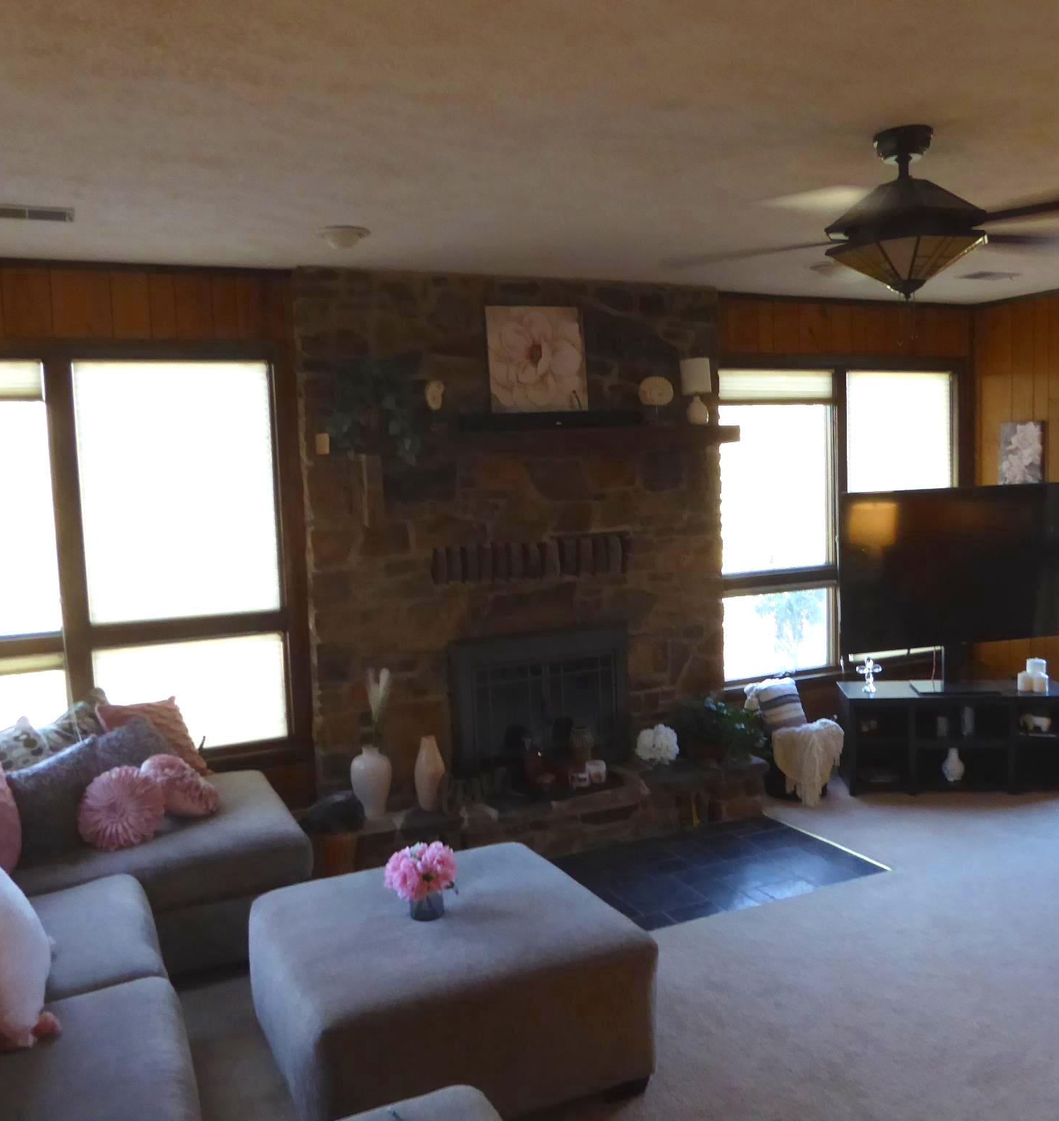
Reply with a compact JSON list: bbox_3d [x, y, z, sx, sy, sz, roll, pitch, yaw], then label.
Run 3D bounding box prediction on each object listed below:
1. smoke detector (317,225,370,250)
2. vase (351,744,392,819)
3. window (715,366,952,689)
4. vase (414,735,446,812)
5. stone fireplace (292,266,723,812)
[{"bbox_3d":[-0.618,-1.071,3.470,0.172,0.058,0.172,-4,6,-25],"label":"smoke detector"},{"bbox_3d":[-0.641,0.885,4.153,0.164,0.281,0.164,-4,6,-25],"label":"vase"},{"bbox_3d":[1.635,-0.213,5.439,1.620,1.590,0.101,-4,6,-25],"label":"window"},{"bbox_3d":[-0.412,0.876,4.261,0.128,0.302,0.128,-4,6,-25],"label":"vase"},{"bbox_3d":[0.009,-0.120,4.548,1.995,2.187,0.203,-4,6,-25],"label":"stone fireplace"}]

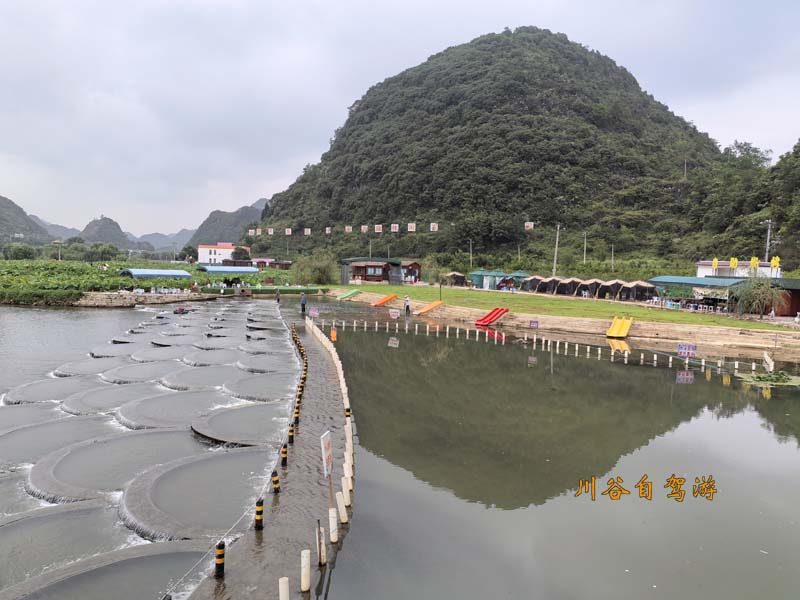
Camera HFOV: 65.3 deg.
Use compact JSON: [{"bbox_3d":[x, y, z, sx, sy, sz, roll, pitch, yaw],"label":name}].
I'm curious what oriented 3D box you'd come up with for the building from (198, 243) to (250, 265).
[{"bbox_3d":[-62.847,-16.369,224.531,15.000,8.000,13.000,2,4,0],"label":"building"}]

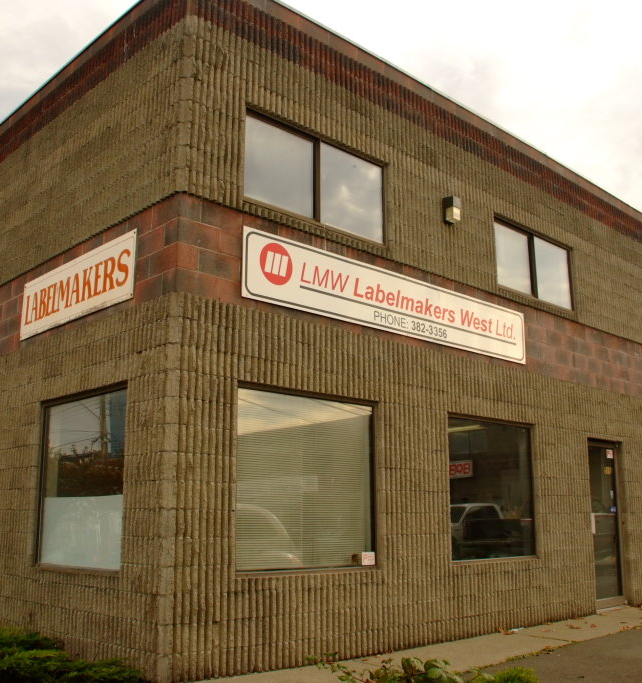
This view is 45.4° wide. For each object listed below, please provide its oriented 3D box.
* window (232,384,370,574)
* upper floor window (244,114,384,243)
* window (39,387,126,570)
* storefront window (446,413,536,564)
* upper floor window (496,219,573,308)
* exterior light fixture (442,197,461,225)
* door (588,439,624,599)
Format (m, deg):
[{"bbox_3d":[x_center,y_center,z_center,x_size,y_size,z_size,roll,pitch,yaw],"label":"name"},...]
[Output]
[{"bbox_3d":[-0.077,1.191,6.574,1.650,1.490,0.120,12,-17,-42],"label":"window"},{"bbox_3d":[-0.017,-1.510,7.237,1.830,0.870,0.120,12,-17,-42],"label":"upper floor window"},{"bbox_3d":[-2.094,1.186,6.637,0.120,1.490,1.600,12,-17,-42],"label":"window"},{"bbox_3d":[1.908,1.616,8.415,1.680,1.490,0.120,12,-17,-42],"label":"storefront window"},{"bbox_3d":[2.746,-0.962,9.810,1.850,0.880,0.120,12,-17,-42],"label":"upper floor window"},{"bbox_3d":[1.451,-1.441,8.442,0.150,0.270,0.150,12,-17,-42],"label":"exterior light fixture"},{"bbox_3d":[3.749,2.383,10.067,0.930,2.120,0.110,12,-17,-42],"label":"door"}]

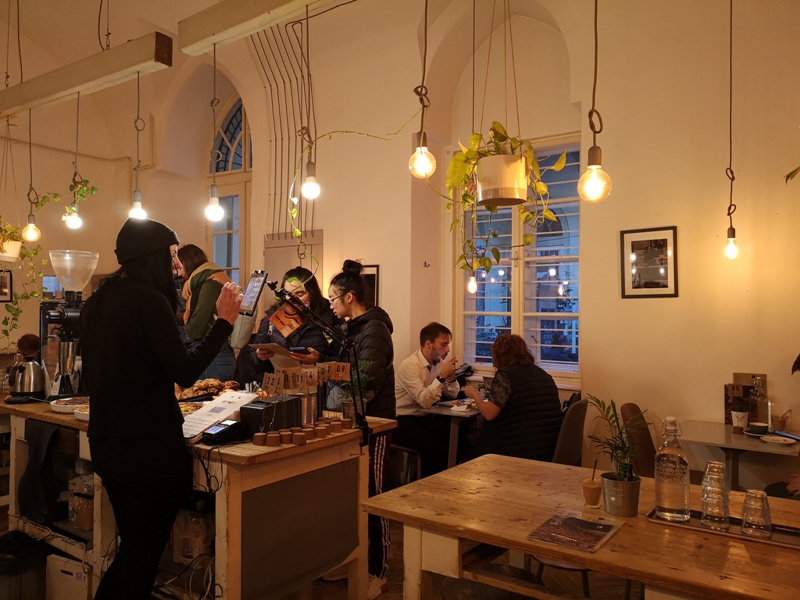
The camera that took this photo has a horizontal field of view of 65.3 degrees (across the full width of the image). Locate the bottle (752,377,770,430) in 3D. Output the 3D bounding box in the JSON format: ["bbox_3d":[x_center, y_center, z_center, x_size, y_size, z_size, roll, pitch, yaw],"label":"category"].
[{"bbox_3d":[1.963,0.563,3.410,0.088,0.285,0.088,-1,-2,37],"label":"bottle"}]

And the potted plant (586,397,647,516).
[{"bbox_3d":[0.677,0.479,1.936,0.170,0.350,0.155,-1,-2,37],"label":"potted plant"}]

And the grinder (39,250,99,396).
[{"bbox_3d":[-1.754,0.125,3.460,0.235,0.760,0.400,-1,-2,37],"label":"grinder"}]

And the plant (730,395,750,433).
[{"bbox_3d":[1.836,0.610,3.364,0.085,0.187,0.085,-1,-2,37],"label":"plant"}]

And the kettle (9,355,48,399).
[{"bbox_3d":[-1.806,0.373,3.043,0.155,0.205,0.195,-1,-2,41],"label":"kettle"}]

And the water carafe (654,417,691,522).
[{"bbox_3d":[0.812,0.499,1.859,0.096,0.298,0.096,-1,-2,37],"label":"water carafe"}]

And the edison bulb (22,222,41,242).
[{"bbox_3d":[-2.153,-0.393,3.650,0.095,0.120,0.095,-1,-2,37],"label":"edison bulb"}]

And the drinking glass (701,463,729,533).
[{"bbox_3d":[0.896,0.555,1.774,0.075,0.181,0.075,-1,-2,37],"label":"drinking glass"}]

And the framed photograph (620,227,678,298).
[{"bbox_3d":[1.530,-0.224,3.832,0.335,0.426,0.025,-1,-2,37],"label":"framed photograph"}]

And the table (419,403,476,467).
[{"bbox_3d":[0.362,1.090,4.218,0.620,0.750,0.620,-1,-2,37],"label":"table"}]

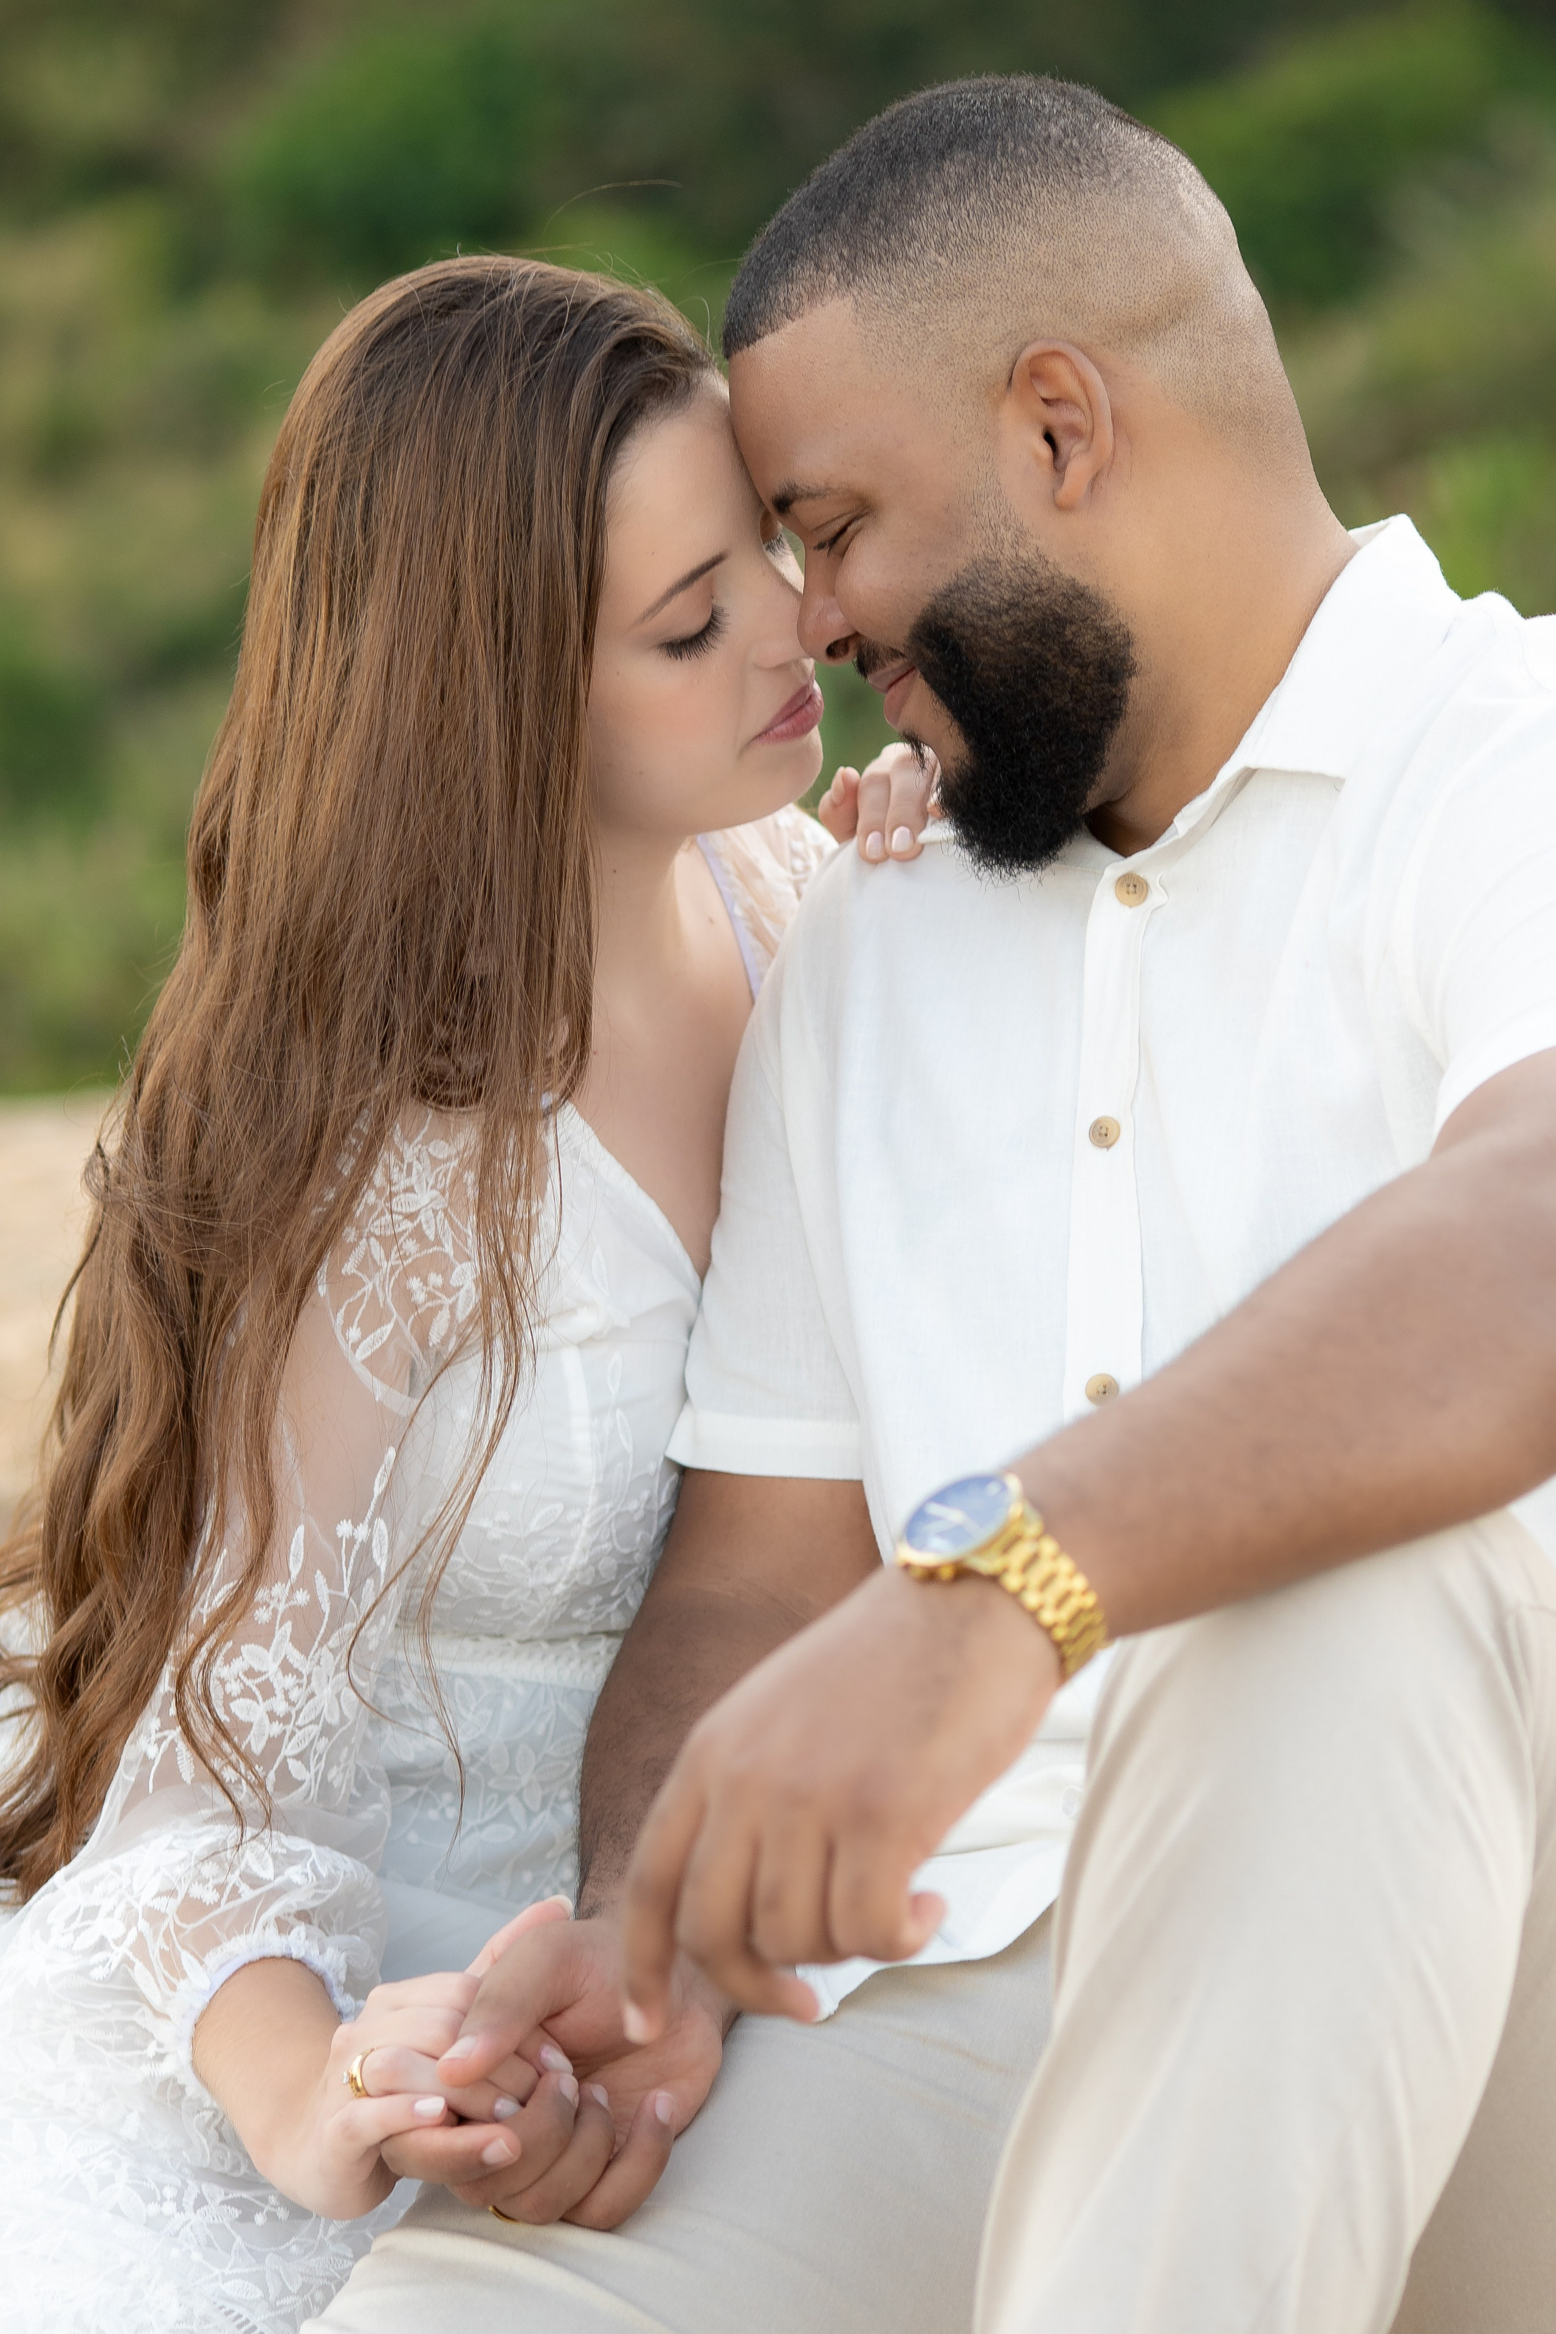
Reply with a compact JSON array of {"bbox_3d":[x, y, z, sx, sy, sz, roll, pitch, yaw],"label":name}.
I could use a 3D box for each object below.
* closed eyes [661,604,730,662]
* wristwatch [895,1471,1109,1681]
[{"bbox_3d":[-0.028,-0.176,2.701,0.011,0.012,0.030,8,31,40],"label":"closed eyes"},{"bbox_3d":[0.069,0.127,2.464,0.045,0.060,0.067,-41,29,-15],"label":"wristwatch"}]

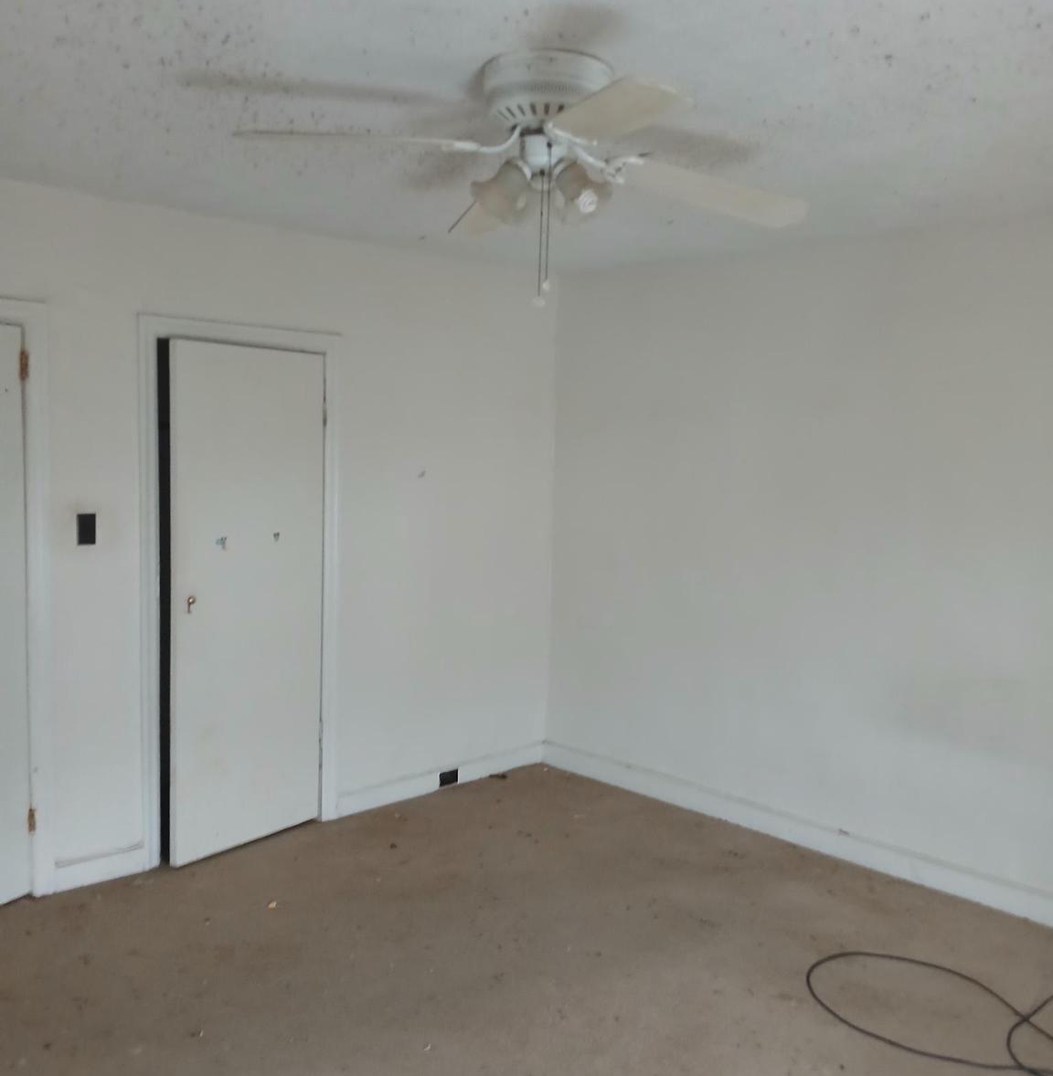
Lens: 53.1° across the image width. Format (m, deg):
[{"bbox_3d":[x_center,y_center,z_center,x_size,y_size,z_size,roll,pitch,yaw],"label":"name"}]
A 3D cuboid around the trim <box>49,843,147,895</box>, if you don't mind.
[{"bbox_3d":[-1.552,1.196,3.820,0.353,0.107,0.020,-3,7,-44],"label":"trim"}]

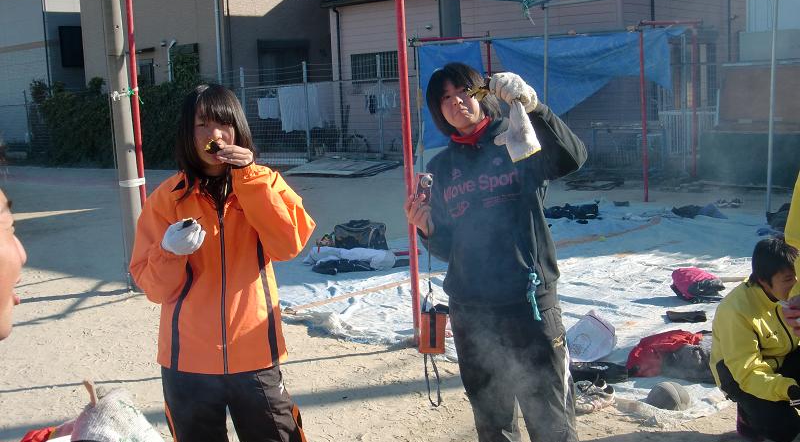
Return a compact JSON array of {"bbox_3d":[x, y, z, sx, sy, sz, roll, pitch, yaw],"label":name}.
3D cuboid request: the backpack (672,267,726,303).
[{"bbox_3d":[2.105,0.431,6.131,0.360,0.185,0.280,-2,8,0],"label":"backpack"}]

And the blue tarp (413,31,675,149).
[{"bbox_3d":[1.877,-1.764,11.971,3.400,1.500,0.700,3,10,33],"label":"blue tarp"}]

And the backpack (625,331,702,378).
[{"bbox_3d":[1.405,0.682,4.597,0.400,0.195,0.270,-3,8,-5],"label":"backpack"}]

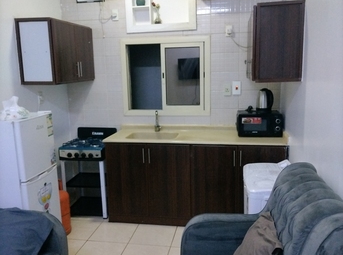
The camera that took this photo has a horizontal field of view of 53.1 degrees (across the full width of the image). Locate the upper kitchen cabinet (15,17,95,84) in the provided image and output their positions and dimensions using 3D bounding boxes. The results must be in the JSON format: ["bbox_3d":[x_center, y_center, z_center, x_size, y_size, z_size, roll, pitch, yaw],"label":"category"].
[{"bbox_3d":[-1.128,-0.749,3.488,0.340,0.575,0.900,0,11,10],"label":"upper kitchen cabinet"}]

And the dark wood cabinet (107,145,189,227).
[{"bbox_3d":[-0.180,0.536,3.726,0.875,0.840,0.550,0,11,10],"label":"dark wood cabinet"}]

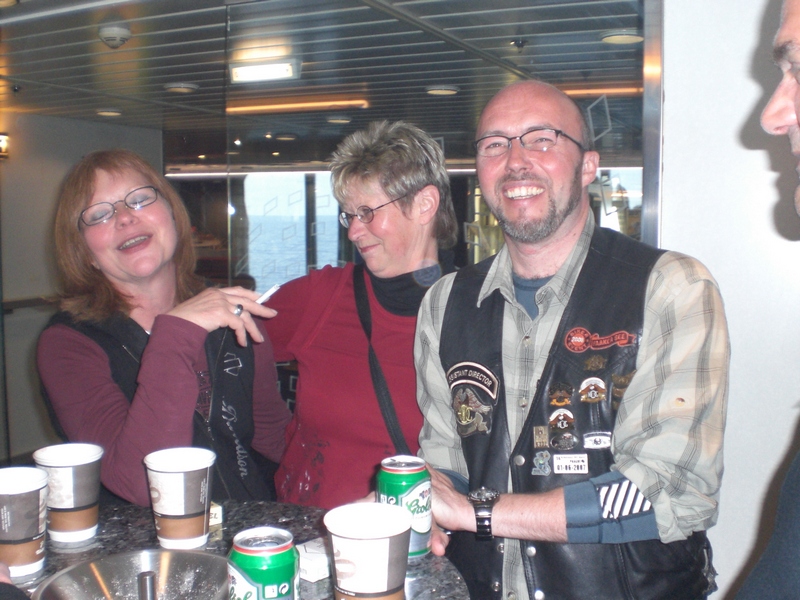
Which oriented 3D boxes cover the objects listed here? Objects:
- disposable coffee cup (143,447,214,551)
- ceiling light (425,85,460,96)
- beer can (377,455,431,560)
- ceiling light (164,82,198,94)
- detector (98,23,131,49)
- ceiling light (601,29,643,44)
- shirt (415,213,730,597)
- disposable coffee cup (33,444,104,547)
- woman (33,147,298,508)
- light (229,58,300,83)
[{"bbox_3d":[-0.275,0.251,1.103,0.089,0.110,0.089,0,6,0],"label":"disposable coffee cup"},{"bbox_3d":[0.212,-1.047,4.388,0.160,0.026,0.160,0,6,0],"label":"ceiling light"},{"bbox_3d":[0.005,0.253,1.073,0.066,0.115,0.066,0,6,0],"label":"beer can"},{"bbox_3d":[-1.067,-1.036,4.290,0.165,0.026,0.165,3,6,24],"label":"ceiling light"},{"bbox_3d":[-0.943,-0.870,2.905,0.108,0.065,0.108,0,6,0],"label":"detector"},{"bbox_3d":[0.764,-0.906,3.022,0.155,0.026,0.155,3,6,24],"label":"ceiling light"},{"bbox_3d":[0.254,0.200,1.295,0.480,0.640,0.310,3,6,24],"label":"shirt"},{"bbox_3d":[-0.422,0.247,1.118,0.089,0.110,0.089,0,6,0],"label":"disposable coffee cup"},{"bbox_3d":[-0.405,0.555,1.510,0.480,1.620,0.420,-4,7,-38],"label":"woman"},{"bbox_3d":[-0.551,-0.942,3.614,0.300,0.085,0.050,3,6,24],"label":"light"}]

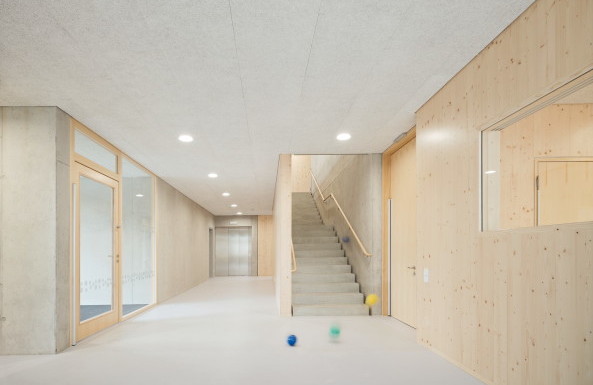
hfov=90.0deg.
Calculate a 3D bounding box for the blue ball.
[{"bbox_3d":[-0.051,1.745,3.500,0.115,0.120,0.115,0,-5,0],"label":"blue ball"}]

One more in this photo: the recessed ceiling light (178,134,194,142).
[{"bbox_3d":[-1.616,-0.792,4.350,0.205,0.040,0.205,0,-5,0],"label":"recessed ceiling light"}]

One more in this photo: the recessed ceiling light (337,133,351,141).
[{"bbox_3d":[0.686,-0.798,4.300,0.205,0.040,0.205,0,-5,0],"label":"recessed ceiling light"}]

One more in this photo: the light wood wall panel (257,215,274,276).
[{"bbox_3d":[-1.391,2.392,13.300,0.730,2.720,0.090,0,-5,0],"label":"light wood wall panel"}]

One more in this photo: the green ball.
[{"bbox_3d":[0.472,1.719,3.640,0.122,0.130,0.122,0,-5,0],"label":"green ball"}]

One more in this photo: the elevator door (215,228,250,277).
[{"bbox_3d":[-2.845,2.661,13.300,1.620,2.200,0.100,0,-5,0],"label":"elevator door"}]

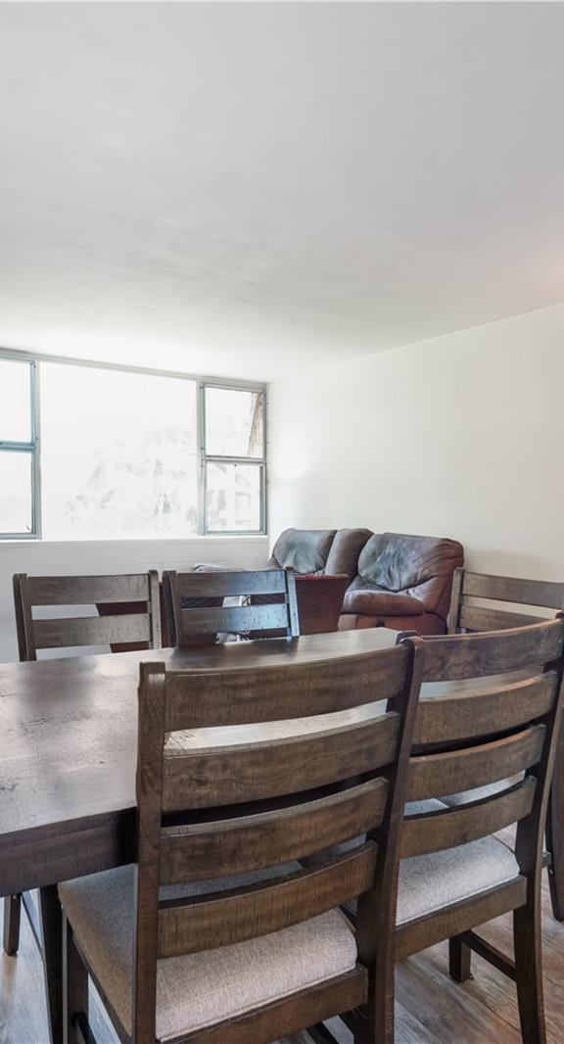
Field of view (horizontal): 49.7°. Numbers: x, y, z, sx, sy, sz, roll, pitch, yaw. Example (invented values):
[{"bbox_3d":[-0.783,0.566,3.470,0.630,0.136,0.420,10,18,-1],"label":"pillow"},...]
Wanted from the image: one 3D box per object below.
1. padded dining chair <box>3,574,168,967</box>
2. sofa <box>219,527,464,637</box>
[{"bbox_3d":[-0.570,0.676,1.887,0.465,1.000,0.500,0,1,-22],"label":"padded dining chair"},{"bbox_3d":[0.370,0.612,4.780,0.920,1.000,2.050,-1,2,-35],"label":"sofa"}]

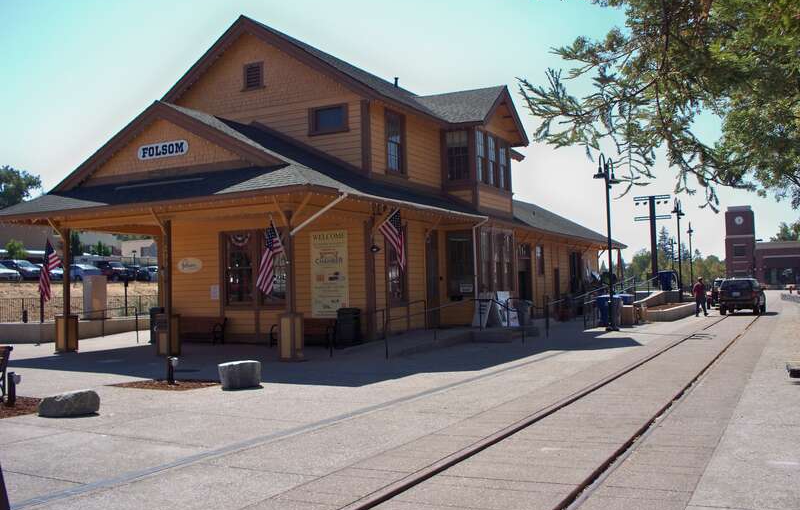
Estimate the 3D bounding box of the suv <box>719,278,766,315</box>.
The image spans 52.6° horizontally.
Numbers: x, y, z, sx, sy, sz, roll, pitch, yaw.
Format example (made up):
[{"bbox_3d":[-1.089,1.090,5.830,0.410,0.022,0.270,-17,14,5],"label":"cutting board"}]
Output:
[{"bbox_3d":[16.335,1.971,38.637,1.770,1.730,4.450,-3,-3,29],"label":"suv"}]

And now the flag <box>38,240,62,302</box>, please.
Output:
[{"bbox_3d":[-10.672,0.473,24.700,0.300,1.880,0.720,-3,-3,37],"label":"flag"}]

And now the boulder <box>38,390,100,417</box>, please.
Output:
[{"bbox_3d":[-4.696,2.118,11.500,0.780,0.360,0.480,-2,-2,1],"label":"boulder"}]

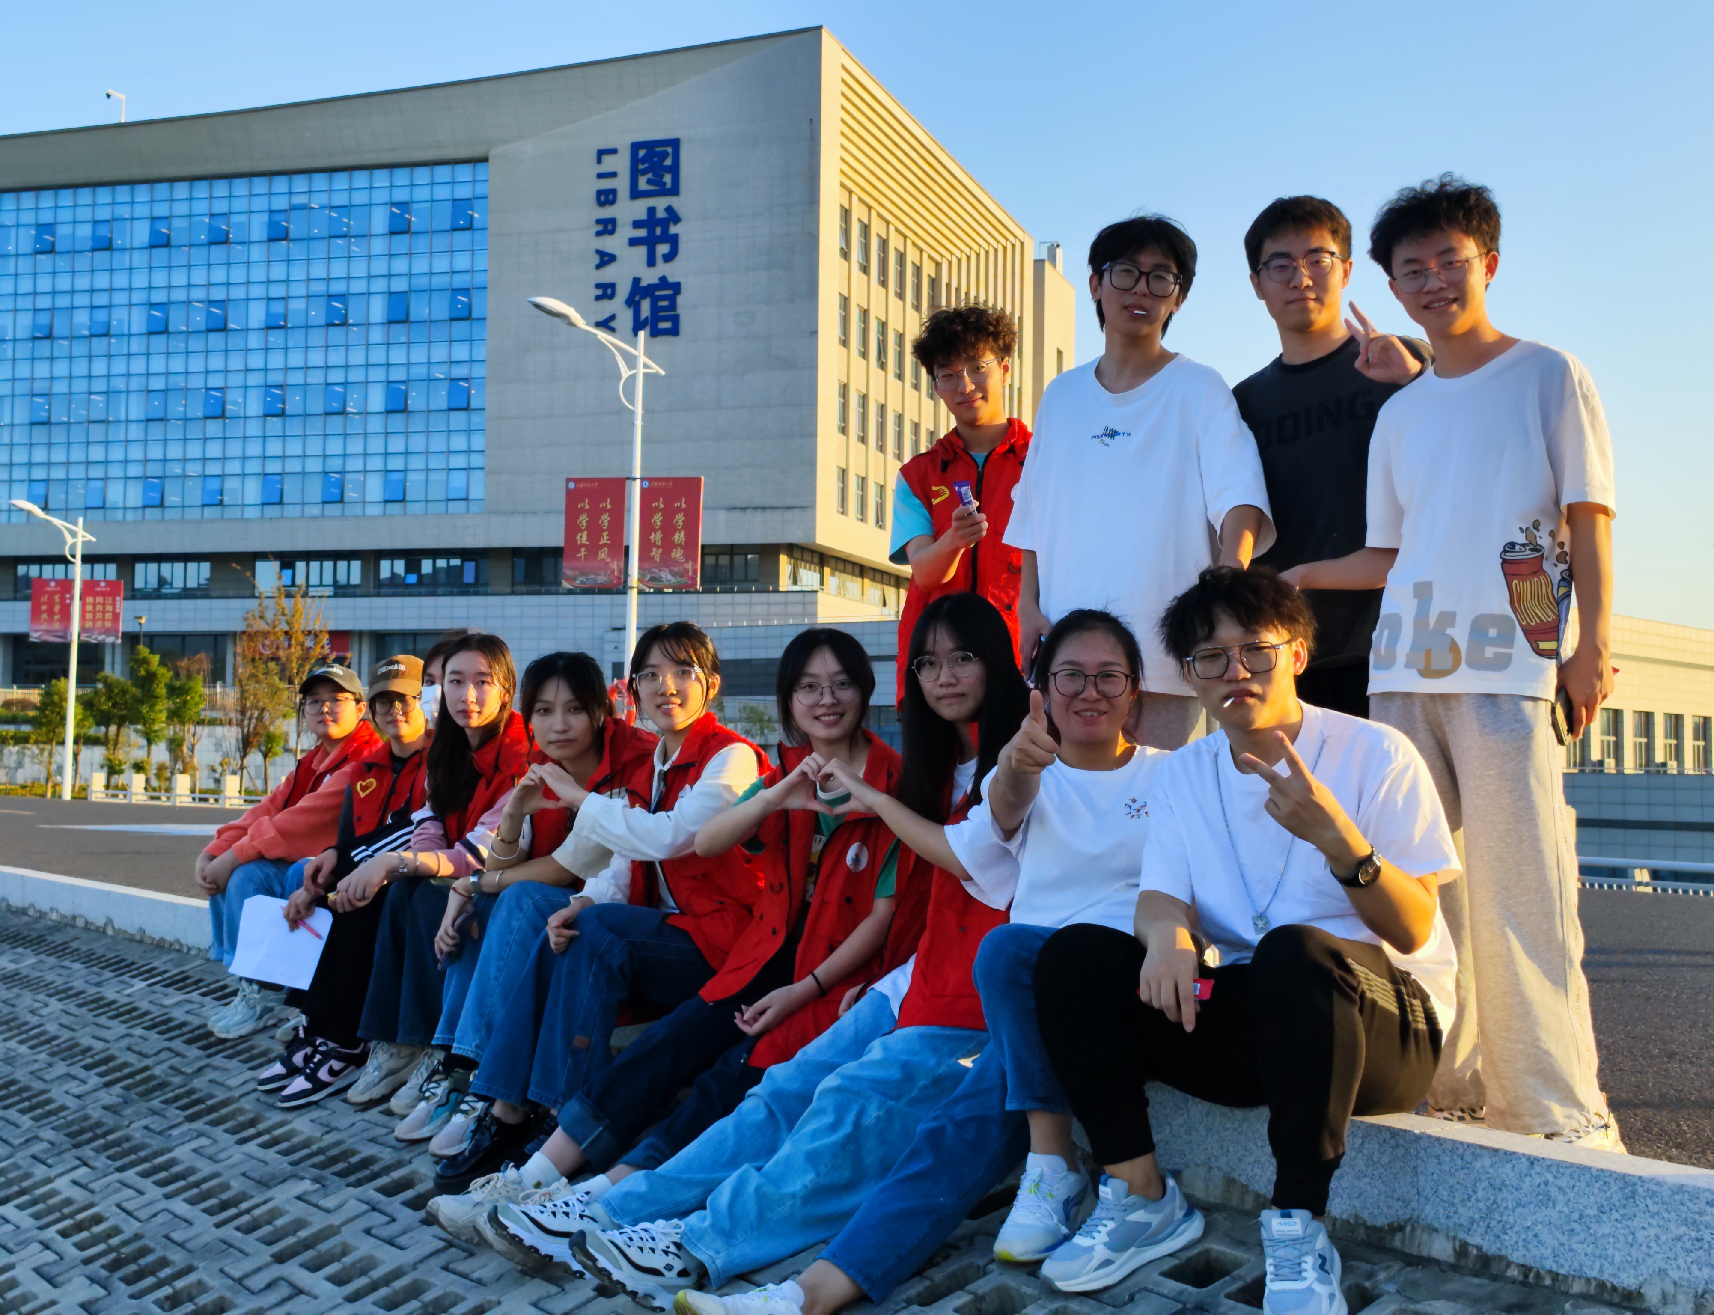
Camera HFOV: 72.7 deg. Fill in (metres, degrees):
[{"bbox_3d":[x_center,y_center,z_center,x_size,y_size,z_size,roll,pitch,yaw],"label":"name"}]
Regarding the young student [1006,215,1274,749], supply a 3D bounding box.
[{"bbox_3d":[0.585,-0.005,2.404,0.540,1.790,0.360,0,-3,14],"label":"young student"}]

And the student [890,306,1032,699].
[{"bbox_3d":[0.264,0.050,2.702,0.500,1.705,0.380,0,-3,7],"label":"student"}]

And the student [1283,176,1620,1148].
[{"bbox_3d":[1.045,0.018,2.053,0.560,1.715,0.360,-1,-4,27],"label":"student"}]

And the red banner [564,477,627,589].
[{"bbox_3d":[-4.154,-1.964,18.400,0.980,1.740,0.050,0,-3,5],"label":"red banner"}]

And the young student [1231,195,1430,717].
[{"bbox_3d":[0.905,0.001,2.264,0.500,1.770,0.370,-1,-3,21],"label":"young student"}]

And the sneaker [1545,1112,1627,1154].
[{"bbox_3d":[1.205,0.818,1.979,0.115,0.115,0.290,1,-3,-9],"label":"sneaker"}]

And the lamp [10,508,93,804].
[{"bbox_3d":[-22.189,-0.213,32.110,2.000,8.200,0.350,1,-3,-11],"label":"lamp"}]

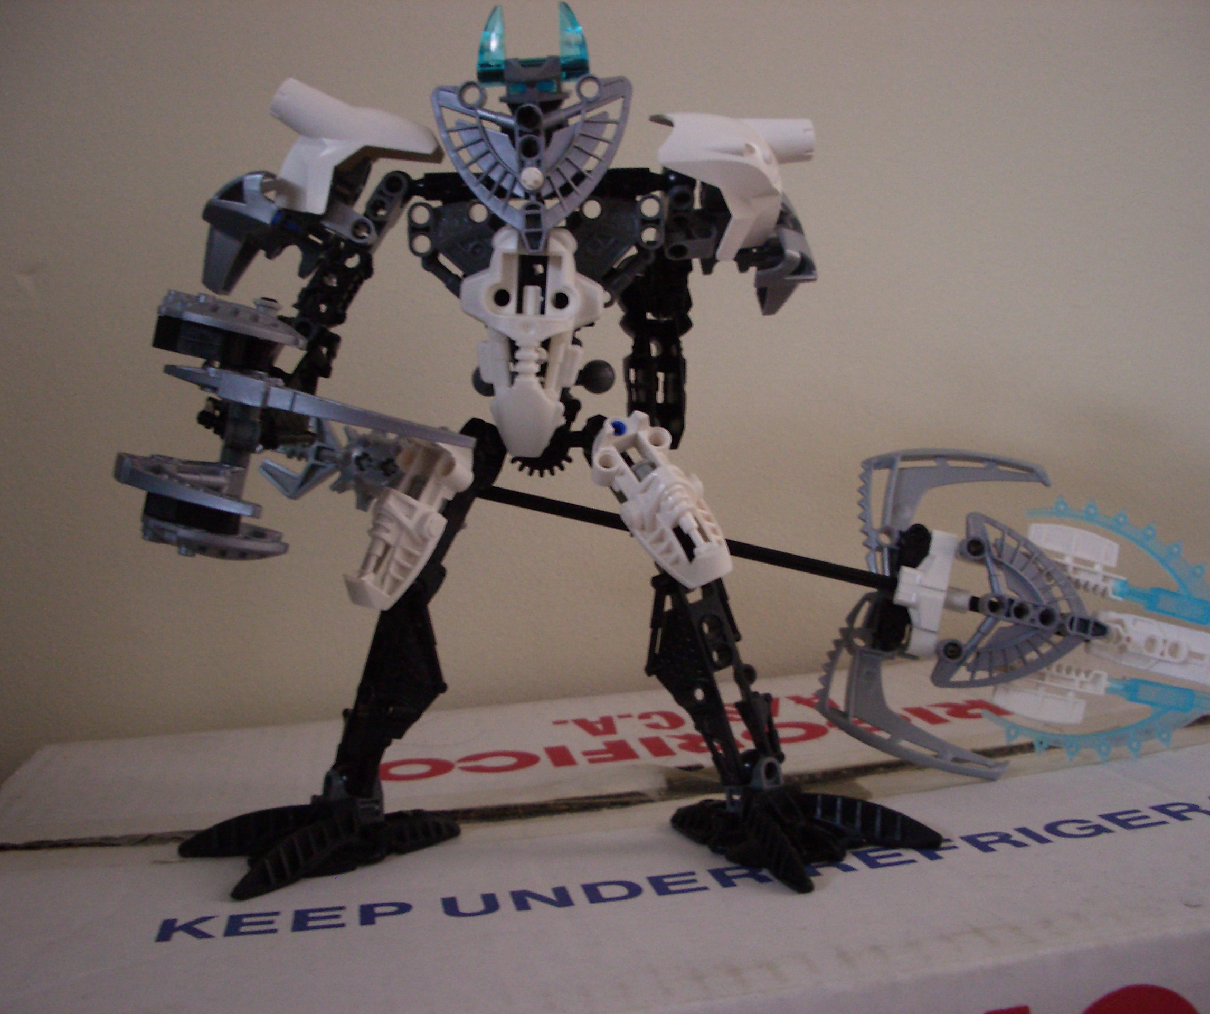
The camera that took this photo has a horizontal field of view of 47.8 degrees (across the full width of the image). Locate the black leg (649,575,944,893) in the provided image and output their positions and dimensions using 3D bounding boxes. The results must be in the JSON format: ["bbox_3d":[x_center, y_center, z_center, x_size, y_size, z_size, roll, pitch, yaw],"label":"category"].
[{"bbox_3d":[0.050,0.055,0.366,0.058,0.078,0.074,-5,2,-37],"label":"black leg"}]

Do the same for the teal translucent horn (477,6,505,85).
[{"bbox_3d":[-0.031,-0.124,0.368,0.008,0.021,0.009,-3,2,0],"label":"teal translucent horn"}]

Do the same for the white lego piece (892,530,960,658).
[{"bbox_3d":[0.090,0.024,0.384,0.017,0.035,0.012,10,0,-3],"label":"white lego piece"}]

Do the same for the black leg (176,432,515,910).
[{"bbox_3d":[-0.072,0.035,0.377,0.088,0.124,0.060,-5,2,-37],"label":"black leg"}]

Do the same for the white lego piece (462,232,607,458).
[{"bbox_3d":[-0.019,-0.043,0.366,0.037,0.060,0.020,1,2,3],"label":"white lego piece"}]

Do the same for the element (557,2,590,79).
[{"bbox_3d":[-0.008,-0.125,0.368,0.008,0.021,0.009,-3,2,0],"label":"element"}]

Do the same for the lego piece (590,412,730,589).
[{"bbox_3d":[0.014,-0.001,0.363,0.025,0.048,0.019,-28,-7,-17],"label":"lego piece"}]

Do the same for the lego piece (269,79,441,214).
[{"bbox_3d":[-0.065,-0.095,0.362,0.045,0.032,0.028,15,2,6],"label":"lego piece"}]

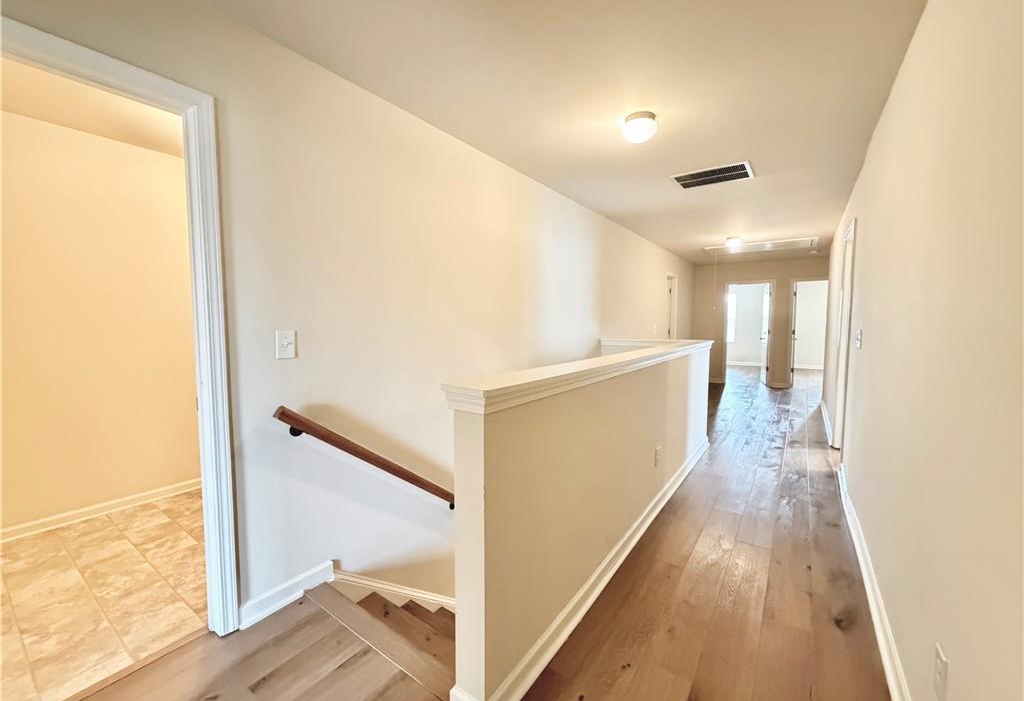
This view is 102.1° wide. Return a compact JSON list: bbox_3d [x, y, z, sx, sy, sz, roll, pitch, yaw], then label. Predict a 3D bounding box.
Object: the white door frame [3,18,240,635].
[{"bbox_3d":[-1.434,0.122,1.323,0.129,2.120,0.890,3,5,35],"label":"white door frame"}]

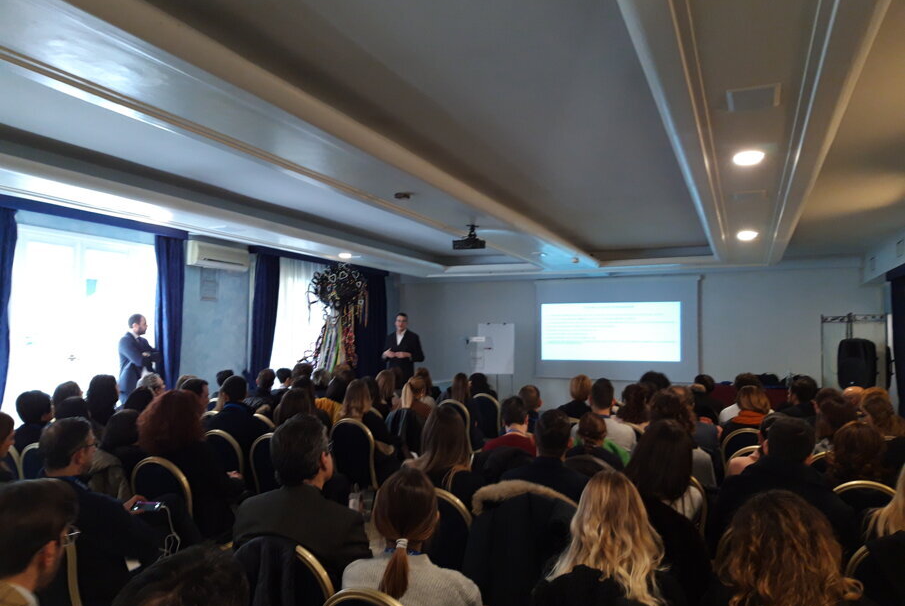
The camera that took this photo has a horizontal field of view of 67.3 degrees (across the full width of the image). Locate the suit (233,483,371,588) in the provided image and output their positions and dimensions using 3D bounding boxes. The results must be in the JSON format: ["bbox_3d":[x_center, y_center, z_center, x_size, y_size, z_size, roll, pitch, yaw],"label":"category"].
[{"bbox_3d":[-0.489,0.877,2.226,0.460,0.580,0.310,-1,-3,20],"label":"suit"}]

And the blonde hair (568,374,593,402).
[{"bbox_3d":[1.248,0.830,6.600,0.210,0.270,0.230,-1,-4,20],"label":"blonde hair"}]

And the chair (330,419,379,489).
[{"bbox_3d":[-0.707,1.354,5.421,0.420,0.910,0.540,-1,-3,17],"label":"chair"}]

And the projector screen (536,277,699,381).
[{"bbox_3d":[2.793,0.450,11.818,2.790,1.770,0.050,-1,-4,23],"label":"projector screen"}]

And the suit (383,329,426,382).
[{"bbox_3d":[-0.707,0.786,9.800,0.540,0.800,0.360,0,-3,11],"label":"suit"}]

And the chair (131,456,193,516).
[{"bbox_3d":[-1.444,1.252,3.695,0.420,0.910,0.540,-1,-3,17],"label":"chair"}]

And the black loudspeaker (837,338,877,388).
[{"bbox_3d":[5.298,0.799,8.900,0.370,0.670,0.390,3,-4,-35],"label":"black loudspeaker"}]

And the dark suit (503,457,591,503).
[{"bbox_3d":[0.408,0.929,2.919,0.460,0.560,0.310,-1,-4,23],"label":"dark suit"}]

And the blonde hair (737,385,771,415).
[{"bbox_3d":[2.193,0.707,4.950,0.230,0.220,0.230,-1,-3,15],"label":"blonde hair"}]

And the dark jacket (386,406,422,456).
[{"bbox_3d":[-0.407,1.183,5.913,0.400,0.540,0.180,-1,-3,23],"label":"dark jacket"}]

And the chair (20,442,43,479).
[{"bbox_3d":[-2.300,1.276,4.161,0.420,0.910,0.540,-1,-3,18],"label":"chair"}]

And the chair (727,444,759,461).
[{"bbox_3d":[1.893,1.290,4.148,0.420,0.910,0.540,-1,-4,21],"label":"chair"}]

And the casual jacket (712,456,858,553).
[{"bbox_3d":[1.230,0.882,2.543,0.520,0.640,0.340,-1,-4,20],"label":"casual jacket"}]

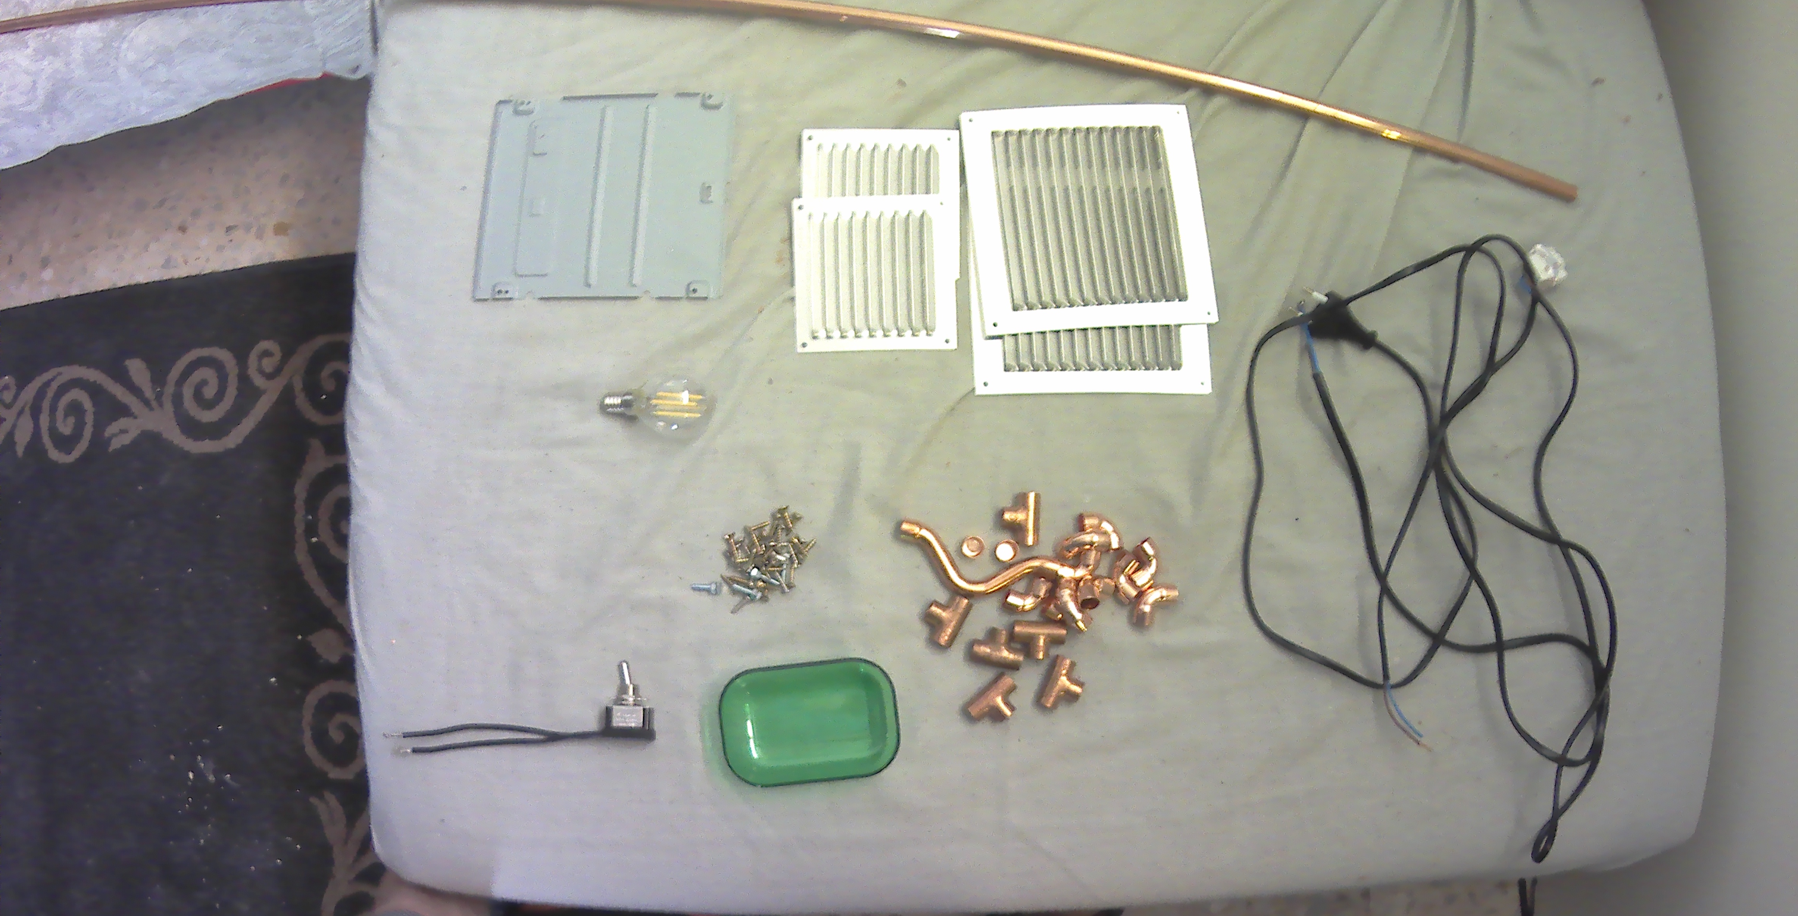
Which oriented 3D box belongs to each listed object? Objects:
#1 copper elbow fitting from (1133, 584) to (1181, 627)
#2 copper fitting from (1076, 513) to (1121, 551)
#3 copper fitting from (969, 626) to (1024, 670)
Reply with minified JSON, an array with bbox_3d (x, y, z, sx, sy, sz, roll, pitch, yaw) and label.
[{"bbox_3d":[0.174,0.101,0.635,0.030,0.016,0.029,3,84,0],"label":"copper elbow fitting"},{"bbox_3d":[0.137,0.050,0.639,0.029,0.015,0.025,0,79,-1],"label":"copper fitting"},{"bbox_3d":[0.067,0.129,0.633,0.035,0.015,0.025,9,84,1],"label":"copper fitting"}]

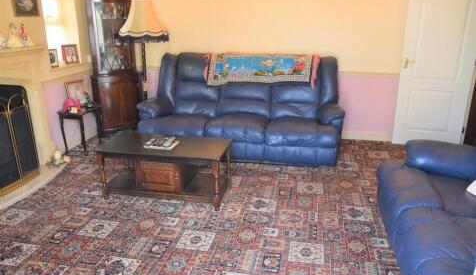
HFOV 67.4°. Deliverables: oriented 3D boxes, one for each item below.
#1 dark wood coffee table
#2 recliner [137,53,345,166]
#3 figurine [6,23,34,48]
[{"bbox_3d":[-0.600,0.261,3.090,1.020,0.413,0.545,4,17,11],"label":"dark wood coffee table"},{"bbox_3d":[0.043,-0.389,4.130,2.240,1.050,0.950,4,17,11],"label":"recliner"},{"bbox_3d":[-1.906,-0.879,3.102,0.090,0.180,0.220,7,18,21],"label":"figurine"}]

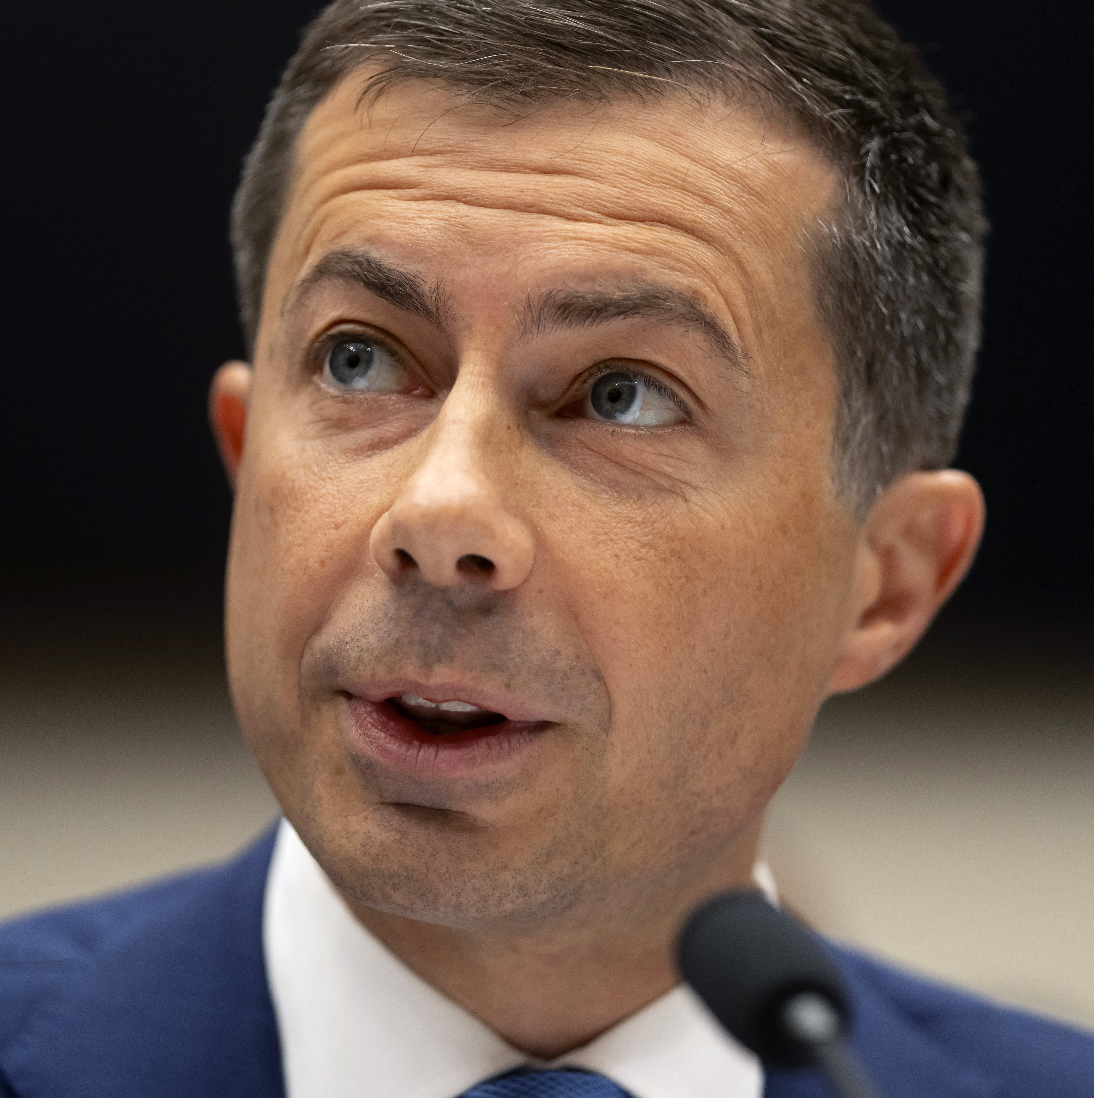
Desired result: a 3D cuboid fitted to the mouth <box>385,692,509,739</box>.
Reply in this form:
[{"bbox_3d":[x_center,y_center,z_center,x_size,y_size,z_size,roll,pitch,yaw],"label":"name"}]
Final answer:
[{"bbox_3d":[-0.023,0.038,1.390,0.030,0.011,0.014,8,-7,18],"label":"mouth"}]

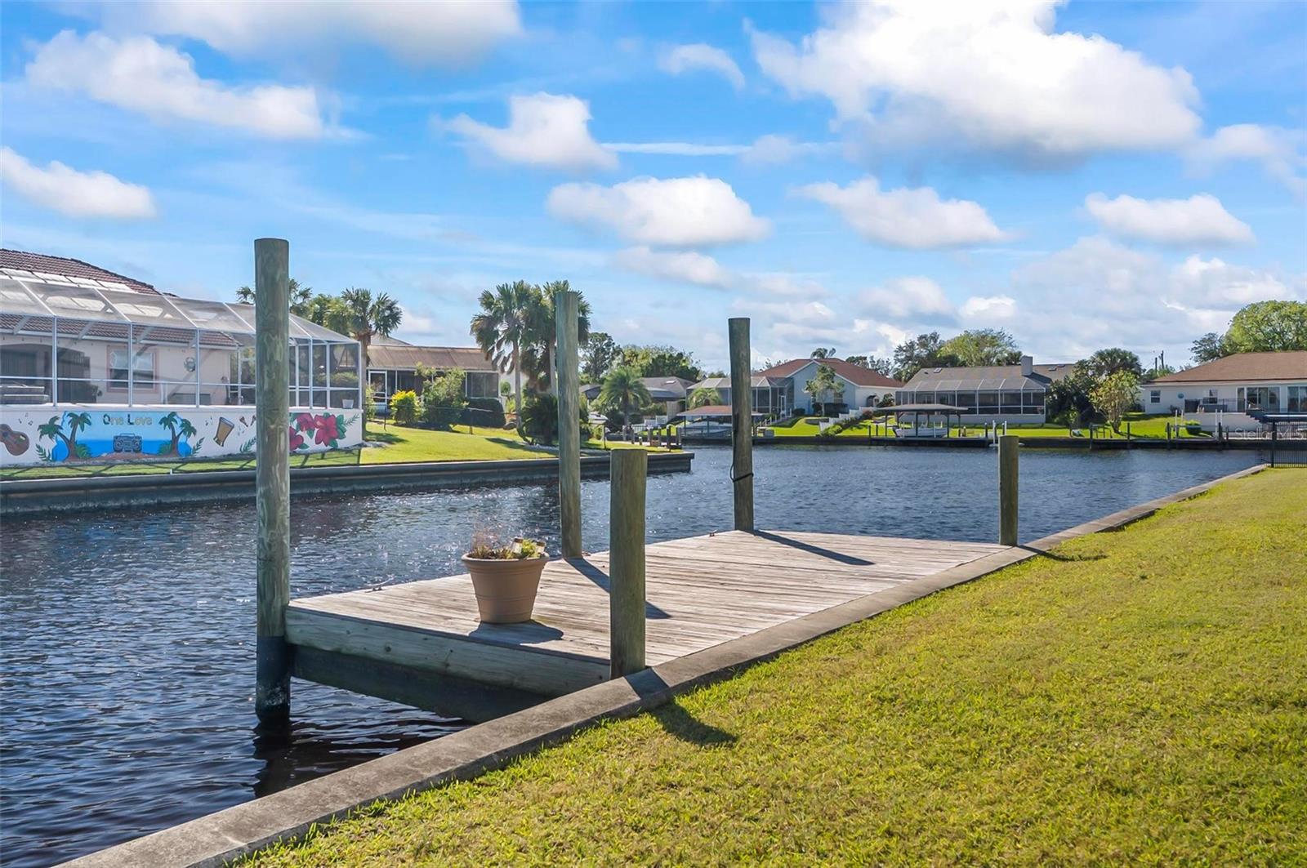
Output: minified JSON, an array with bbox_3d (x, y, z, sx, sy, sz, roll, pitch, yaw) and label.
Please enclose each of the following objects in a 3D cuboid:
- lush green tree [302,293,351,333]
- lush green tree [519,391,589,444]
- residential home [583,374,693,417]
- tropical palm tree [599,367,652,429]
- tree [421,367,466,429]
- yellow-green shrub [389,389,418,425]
[{"bbox_3d":[-17.379,-4.325,54.000,2.900,6.200,2.900,0,1,0],"label":"lush green tree"},{"bbox_3d":[-4.707,-0.772,48.000,3.200,2.500,3.100,0,1,0],"label":"lush green tree"},{"bbox_3d":[-1.970,-5.020,135.000,14.500,5.800,11.500,0,1,30],"label":"residential home"},{"bbox_3d":[-3.291,-4.249,119.000,6.000,7.100,5.800,0,1,0],"label":"tropical palm tree"},{"bbox_3d":[-10.440,-1.830,50.500,2.300,3.100,2.300,0,1,0],"label":"tree"},{"bbox_3d":[-14.538,-1.572,59.000,1.750,2.050,1.750,0,1,0],"label":"yellow-green shrub"}]

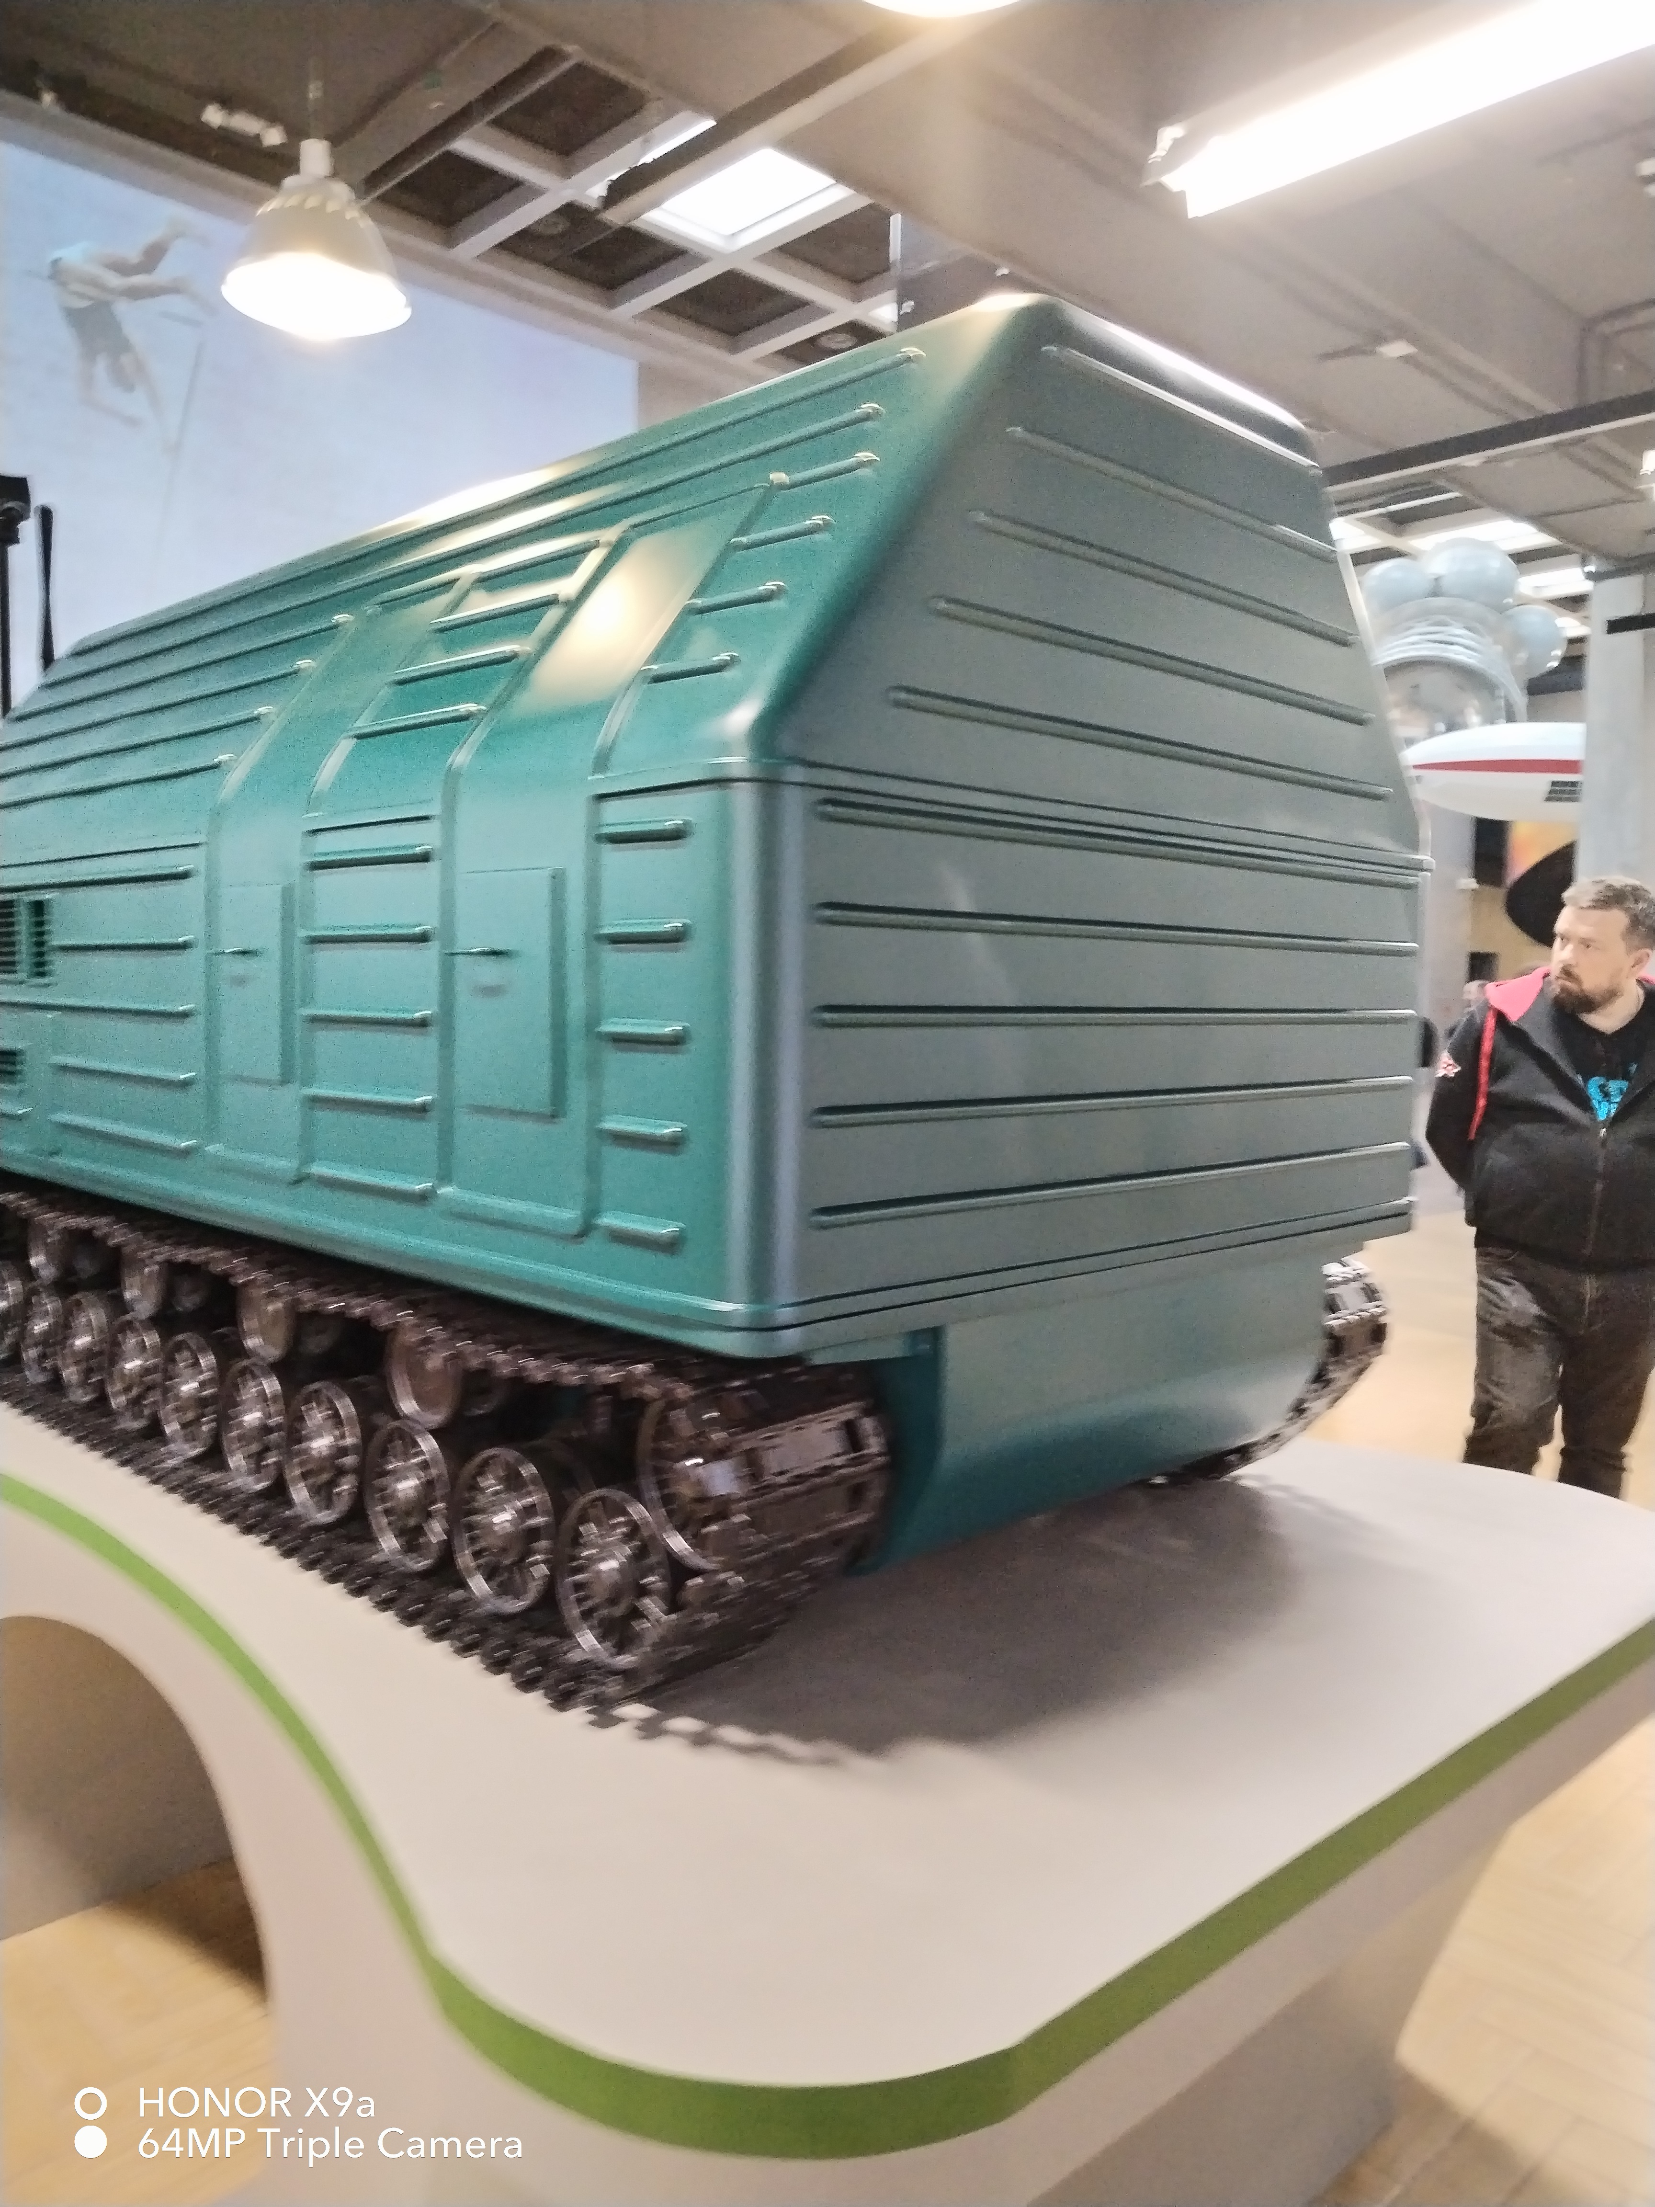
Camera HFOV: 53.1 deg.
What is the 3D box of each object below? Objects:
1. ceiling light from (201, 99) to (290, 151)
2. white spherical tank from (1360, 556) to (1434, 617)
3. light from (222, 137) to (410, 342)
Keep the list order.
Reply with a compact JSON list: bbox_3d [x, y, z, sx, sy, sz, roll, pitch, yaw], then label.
[{"bbox_3d":[-1.656,-2.776,4.704,0.090,0.080,0.250,5,6,44],"label":"ceiling light"},{"bbox_3d":[3.025,-2.719,8.800,0.360,0.360,0.360,-3,5,-44],"label":"white spherical tank"},{"bbox_3d":[-1.279,-2.209,4.160,0.450,0.396,0.450,1,4,0],"label":"light"}]

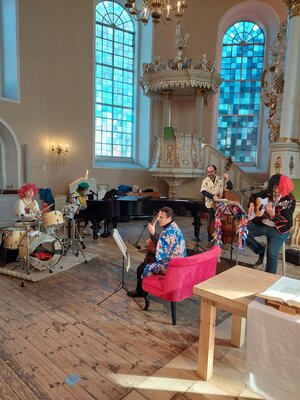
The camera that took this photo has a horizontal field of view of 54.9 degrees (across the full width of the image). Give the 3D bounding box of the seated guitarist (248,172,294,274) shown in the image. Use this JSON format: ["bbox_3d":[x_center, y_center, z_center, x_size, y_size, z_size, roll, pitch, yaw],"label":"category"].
[{"bbox_3d":[1.939,0.437,4.660,0.760,1.620,0.580,-4,9,-41],"label":"seated guitarist"}]

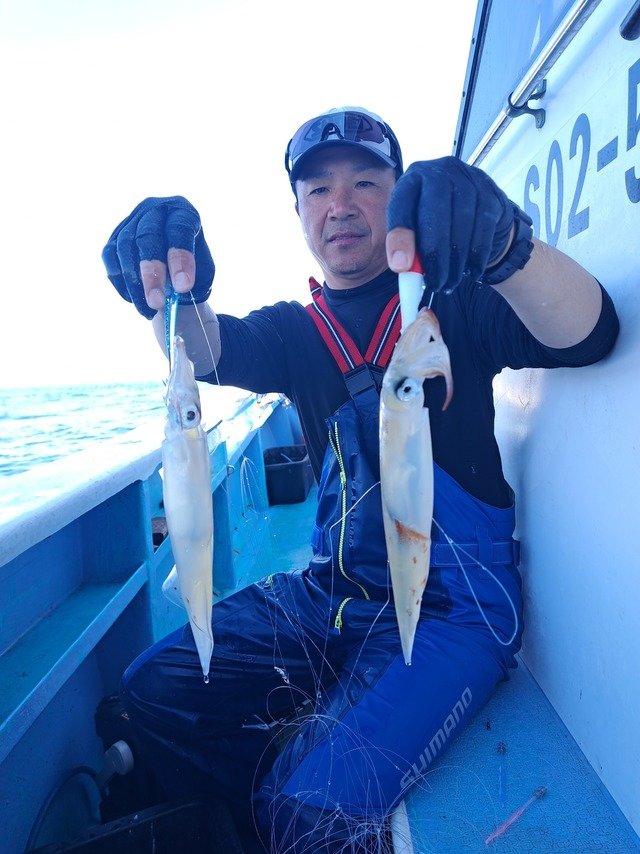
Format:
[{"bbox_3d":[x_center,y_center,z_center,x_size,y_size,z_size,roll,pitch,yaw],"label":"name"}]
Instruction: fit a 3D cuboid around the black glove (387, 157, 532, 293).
[{"bbox_3d":[0.109,-0.158,0.470,0.098,0.100,0.120,-1,5,18],"label":"black glove"}]

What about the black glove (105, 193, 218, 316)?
[{"bbox_3d":[-0.137,-0.142,0.505,0.090,0.100,0.110,-1,5,14],"label":"black glove"}]

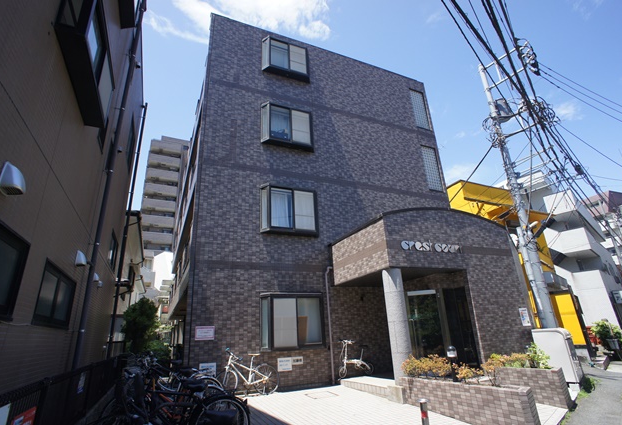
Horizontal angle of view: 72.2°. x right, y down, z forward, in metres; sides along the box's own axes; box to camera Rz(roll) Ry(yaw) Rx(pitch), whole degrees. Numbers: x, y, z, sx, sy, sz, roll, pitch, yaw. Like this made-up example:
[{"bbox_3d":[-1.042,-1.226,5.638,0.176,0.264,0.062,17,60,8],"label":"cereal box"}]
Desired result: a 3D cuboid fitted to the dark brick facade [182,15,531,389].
[{"bbox_3d":[1.601,-1.265,12.399,9.452,11.793,3.741,7,-24,-23],"label":"dark brick facade"}]

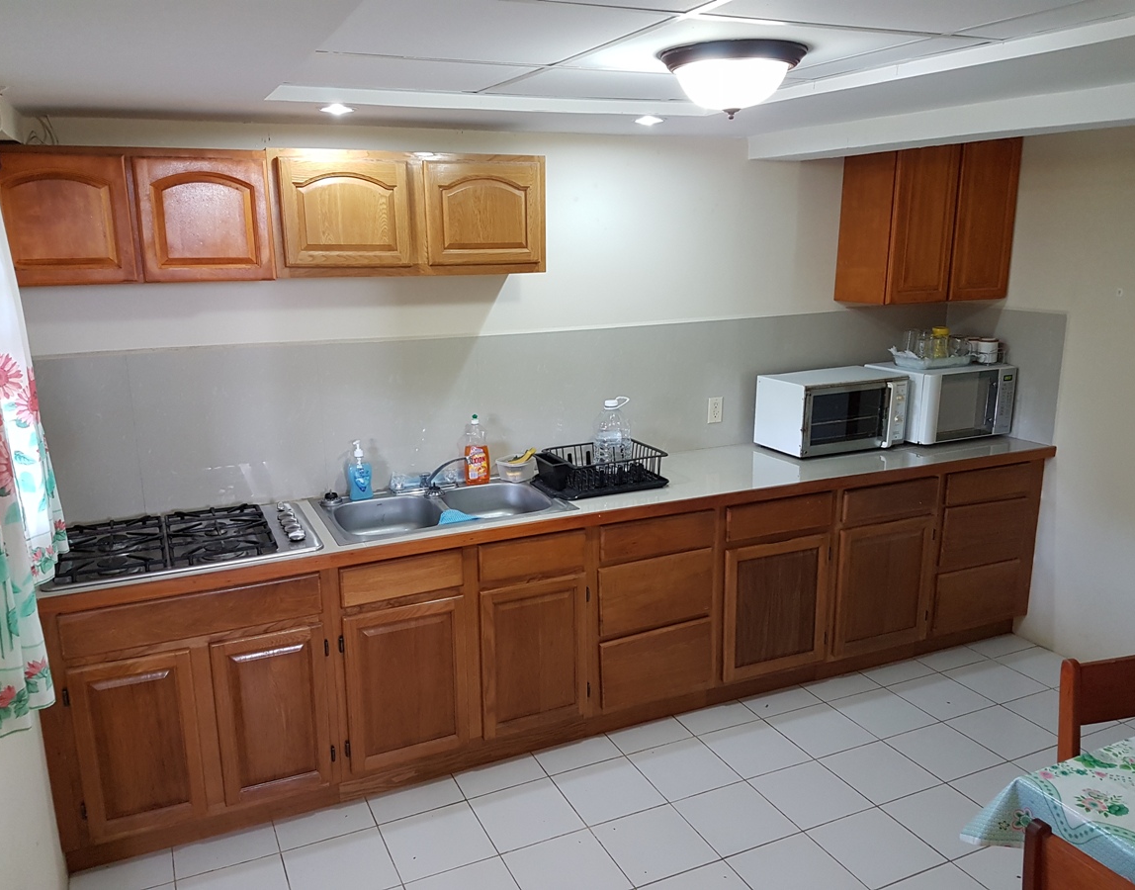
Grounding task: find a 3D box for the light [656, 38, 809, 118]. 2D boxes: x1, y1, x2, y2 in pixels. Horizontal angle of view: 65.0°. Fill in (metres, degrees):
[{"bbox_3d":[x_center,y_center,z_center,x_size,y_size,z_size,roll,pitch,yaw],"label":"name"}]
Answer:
[{"bbox_3d":[0.406,-0.883,2.203,0.360,0.146,0.360,-1,13,0],"label":"light"}]

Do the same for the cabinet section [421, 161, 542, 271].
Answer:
[{"bbox_3d":[-0.339,-0.805,3.122,0.398,0.330,0.300,-6,14,-23],"label":"cabinet section"}]

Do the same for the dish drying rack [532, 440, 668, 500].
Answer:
[{"bbox_3d":[0.112,0.086,3.363,0.440,0.122,0.315,-7,14,-26],"label":"dish drying rack"}]

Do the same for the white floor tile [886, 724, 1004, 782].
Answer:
[{"bbox_3d":[1.366,1.113,3.233,0.300,0.010,0.300,-6,14,-24],"label":"white floor tile"}]

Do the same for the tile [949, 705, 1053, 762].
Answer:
[{"bbox_3d":[1.635,1.076,3.338,0.298,0.010,0.298,-6,14,-24],"label":"tile"}]

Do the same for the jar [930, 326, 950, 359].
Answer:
[{"bbox_3d":[1.730,-0.465,4.130,0.078,0.168,0.078,-1,13,0],"label":"jar"}]

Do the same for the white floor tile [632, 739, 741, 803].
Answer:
[{"bbox_3d":[0.413,1.142,3.139,0.300,0.010,0.300,-6,14,-24],"label":"white floor tile"}]

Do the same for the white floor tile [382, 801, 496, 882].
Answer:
[{"bbox_3d":[-0.405,1.226,2.767,0.298,0.010,0.298,-6,14,-24],"label":"white floor tile"}]

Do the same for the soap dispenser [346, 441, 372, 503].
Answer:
[{"bbox_3d":[-0.743,0.088,3.191,0.079,0.207,0.045,-5,13,-21],"label":"soap dispenser"}]

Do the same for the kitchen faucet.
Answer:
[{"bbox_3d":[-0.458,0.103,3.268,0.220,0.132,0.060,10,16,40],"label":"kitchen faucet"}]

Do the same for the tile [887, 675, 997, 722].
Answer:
[{"bbox_3d":[1.517,1.025,3.624,0.300,0.010,0.300,-6,14,-24],"label":"tile"}]

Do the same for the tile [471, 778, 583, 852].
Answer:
[{"bbox_3d":[-0.135,1.208,2.912,0.302,0.010,0.302,-6,14,-24],"label":"tile"}]

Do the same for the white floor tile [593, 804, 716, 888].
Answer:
[{"bbox_3d":[0.267,1.224,2.742,0.298,0.010,0.298,-6,14,-24],"label":"white floor tile"}]

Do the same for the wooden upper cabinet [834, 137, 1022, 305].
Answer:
[{"bbox_3d":[1.607,-1.037,3.986,0.721,0.771,0.330,-6,14,-24],"label":"wooden upper cabinet"}]

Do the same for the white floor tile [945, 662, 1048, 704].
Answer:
[{"bbox_3d":[1.787,0.987,3.728,0.298,0.010,0.298,-6,14,-24],"label":"white floor tile"}]

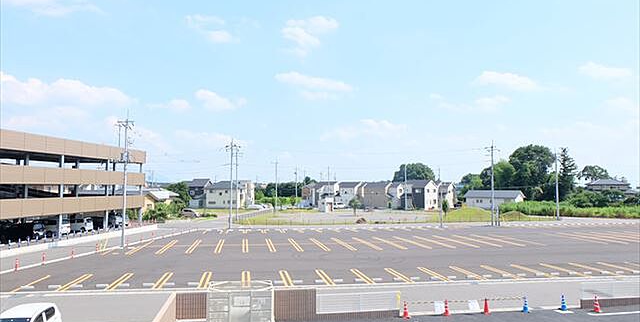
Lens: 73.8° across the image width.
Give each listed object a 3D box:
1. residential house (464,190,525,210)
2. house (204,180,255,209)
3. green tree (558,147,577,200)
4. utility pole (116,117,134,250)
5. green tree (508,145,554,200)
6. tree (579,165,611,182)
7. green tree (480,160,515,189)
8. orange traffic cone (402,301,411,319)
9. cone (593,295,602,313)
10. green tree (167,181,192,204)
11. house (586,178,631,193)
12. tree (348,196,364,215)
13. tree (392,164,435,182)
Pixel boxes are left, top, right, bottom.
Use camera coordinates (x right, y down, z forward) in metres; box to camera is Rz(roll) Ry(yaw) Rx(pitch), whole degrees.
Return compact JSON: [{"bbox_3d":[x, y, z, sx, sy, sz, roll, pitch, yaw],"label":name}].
[{"bbox_3d":[52.879,11.748,128.793,15.500,5.700,8.000,-3,-5,44],"label":"residential house"},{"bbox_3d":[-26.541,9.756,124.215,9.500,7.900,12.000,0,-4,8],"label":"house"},{"bbox_3d":[69.591,4.897,119.410,5.347,17.995,5.347,-2,-4,30],"label":"green tree"},{"bbox_3d":[-18.205,2.063,39.847,1.600,12.000,1.000,1,-4,-10],"label":"utility pole"},{"bbox_3d":[62.432,4.670,125.372,13.888,19.132,13.888,-1,-4,26],"label":"green tree"},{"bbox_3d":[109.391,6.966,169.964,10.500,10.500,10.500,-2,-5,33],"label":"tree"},{"bbox_3d":[52.934,7.151,127.530,10.807,14.333,10.807,-1,-4,22],"label":"green tree"},{"bbox_3d":[3.875,6.652,19.110,0.360,0.700,0.360,0,-4,5],"label":"orange traffic cone"},{"bbox_3d":[12.235,6.300,18.800,0.380,0.700,0.380,-2,-4,33],"label":"cone"},{"bbox_3d":[-31.439,8.018,94.766,5.570,7.139,5.570,2,-4,-18],"label":"green tree"},{"bbox_3d":[106.641,10.596,157.697,14.500,7.400,9.500,-3,-5,38],"label":"house"},{"bbox_3d":[8.069,10.008,96.065,3.200,4.200,3.200,0,-4,5],"label":"tree"},{"bbox_3d":[35.030,8.419,159.483,15.760,15.747,15.760,0,-4,12],"label":"tree"}]

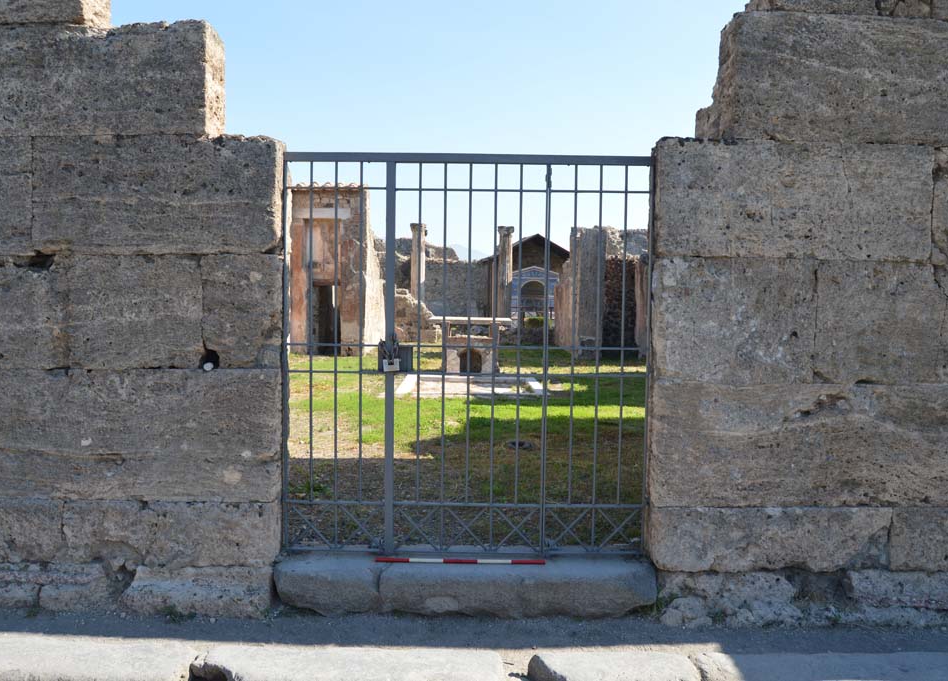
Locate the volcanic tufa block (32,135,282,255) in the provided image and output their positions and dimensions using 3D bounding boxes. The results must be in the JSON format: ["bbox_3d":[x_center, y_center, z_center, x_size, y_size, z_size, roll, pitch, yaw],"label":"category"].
[{"bbox_3d":[-1.808,-0.834,4.537,1.382,0.662,0.380,1,3,-1],"label":"volcanic tufa block"}]

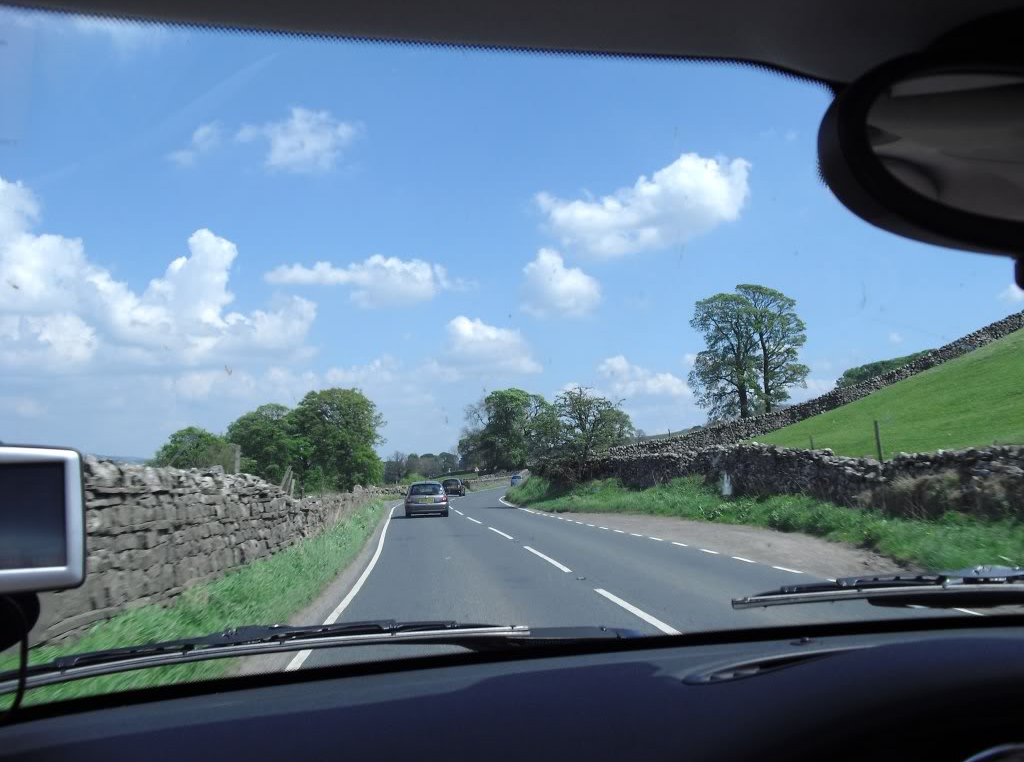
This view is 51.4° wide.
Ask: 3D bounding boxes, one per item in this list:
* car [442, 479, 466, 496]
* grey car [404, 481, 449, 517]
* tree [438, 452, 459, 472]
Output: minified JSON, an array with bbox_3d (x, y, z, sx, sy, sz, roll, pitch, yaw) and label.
[{"bbox_3d":[-5.060,9.320,93.500,1.680,1.550,4.150,-1,-5,3],"label":"car"},{"bbox_3d":[-3.400,4.630,42.200,1.660,1.420,3.850,0,-5,-6],"label":"grey car"},{"bbox_3d":[-21.600,27.200,360.000,6.800,7.000,6.800,0,-5,0],"label":"tree"}]

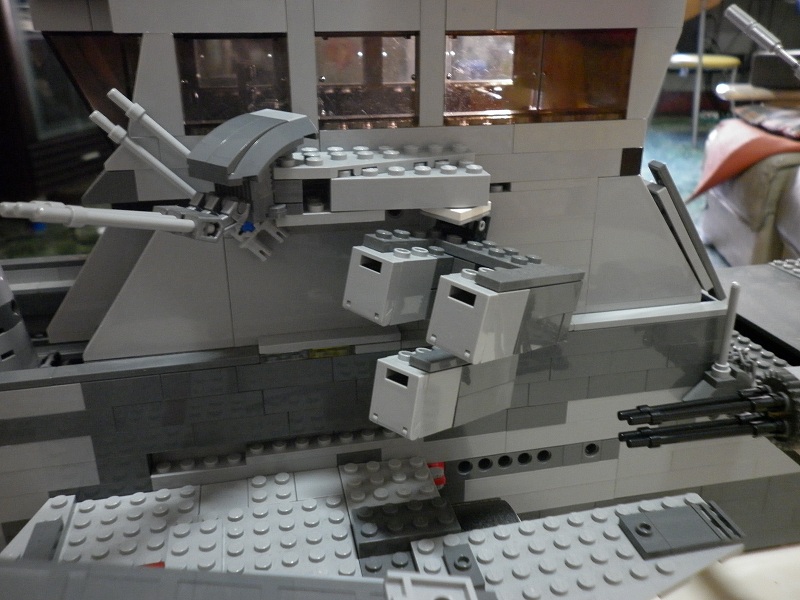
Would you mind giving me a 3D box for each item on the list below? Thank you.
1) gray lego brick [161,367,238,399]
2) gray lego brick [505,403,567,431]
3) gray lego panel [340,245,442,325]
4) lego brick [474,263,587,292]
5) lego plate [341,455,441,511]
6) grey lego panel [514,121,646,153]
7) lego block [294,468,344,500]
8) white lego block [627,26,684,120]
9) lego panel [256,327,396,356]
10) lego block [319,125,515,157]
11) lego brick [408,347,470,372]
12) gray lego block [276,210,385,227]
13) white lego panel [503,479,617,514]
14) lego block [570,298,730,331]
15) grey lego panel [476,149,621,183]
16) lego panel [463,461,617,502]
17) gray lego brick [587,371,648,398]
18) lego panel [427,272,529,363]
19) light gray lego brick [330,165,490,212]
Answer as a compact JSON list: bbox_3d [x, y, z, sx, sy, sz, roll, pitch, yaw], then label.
[{"bbox_3d":[-0.066,0.026,0.223,0.024,0.010,0.008,-5,22,-11],"label":"gray lego brick"},{"bbox_3d":[0.051,0.042,0.257,0.024,0.010,0.008,-5,22,-11],"label":"gray lego brick"},{"bbox_3d":[-0.003,-0.005,0.199,0.016,0.021,0.019,23,19,37],"label":"gray lego panel"},{"bbox_3d":[0.038,-0.006,0.190,0.008,0.003,0.048,24,20,36],"label":"lego brick"},{"bbox_3d":[-0.004,0.065,0.236,0.032,0.005,0.024,-2,21,-12],"label":"lego plate"},{"bbox_3d":[0.060,-0.057,0.230,0.048,0.010,0.008,-5,21,-11],"label":"grey lego panel"},{"bbox_3d":[-0.028,0.066,0.235,0.016,0.003,0.016,-5,22,-11],"label":"lego block"},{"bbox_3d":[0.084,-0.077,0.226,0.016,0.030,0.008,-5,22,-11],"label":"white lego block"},{"bbox_3d":[-0.024,0.013,0.229,0.048,0.003,0.008,-5,21,-11],"label":"lego panel"},{"bbox_3d":[0.006,-0.051,0.220,0.064,0.010,0.008,-5,20,-11],"label":"lego block"},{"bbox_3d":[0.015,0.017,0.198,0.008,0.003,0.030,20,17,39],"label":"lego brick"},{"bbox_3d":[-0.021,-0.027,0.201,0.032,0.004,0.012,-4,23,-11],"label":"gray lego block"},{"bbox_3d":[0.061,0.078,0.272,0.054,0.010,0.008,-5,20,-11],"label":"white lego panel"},{"bbox_3d":[0.093,0.006,0.252,0.063,0.003,0.008,-5,21,-11],"label":"lego block"},{"bbox_3d":[0.048,-0.047,0.231,0.056,0.010,0.008,-5,21,-11],"label":"grey lego panel"},{"bbox_3d":[0.056,0.070,0.268,0.064,0.010,0.008,-5,20,-11],"label":"lego panel"},{"bbox_3d":[0.082,0.031,0.259,0.024,0.010,0.008,-5,21,-11],"label":"gray lego brick"},{"bbox_3d":[0.021,0.004,0.180,0.016,0.021,0.019,24,20,37],"label":"lego panel"},{"bbox_3d":[0.002,-0.035,0.205,0.048,0.011,0.016,-4,23,-11],"label":"light gray lego brick"}]

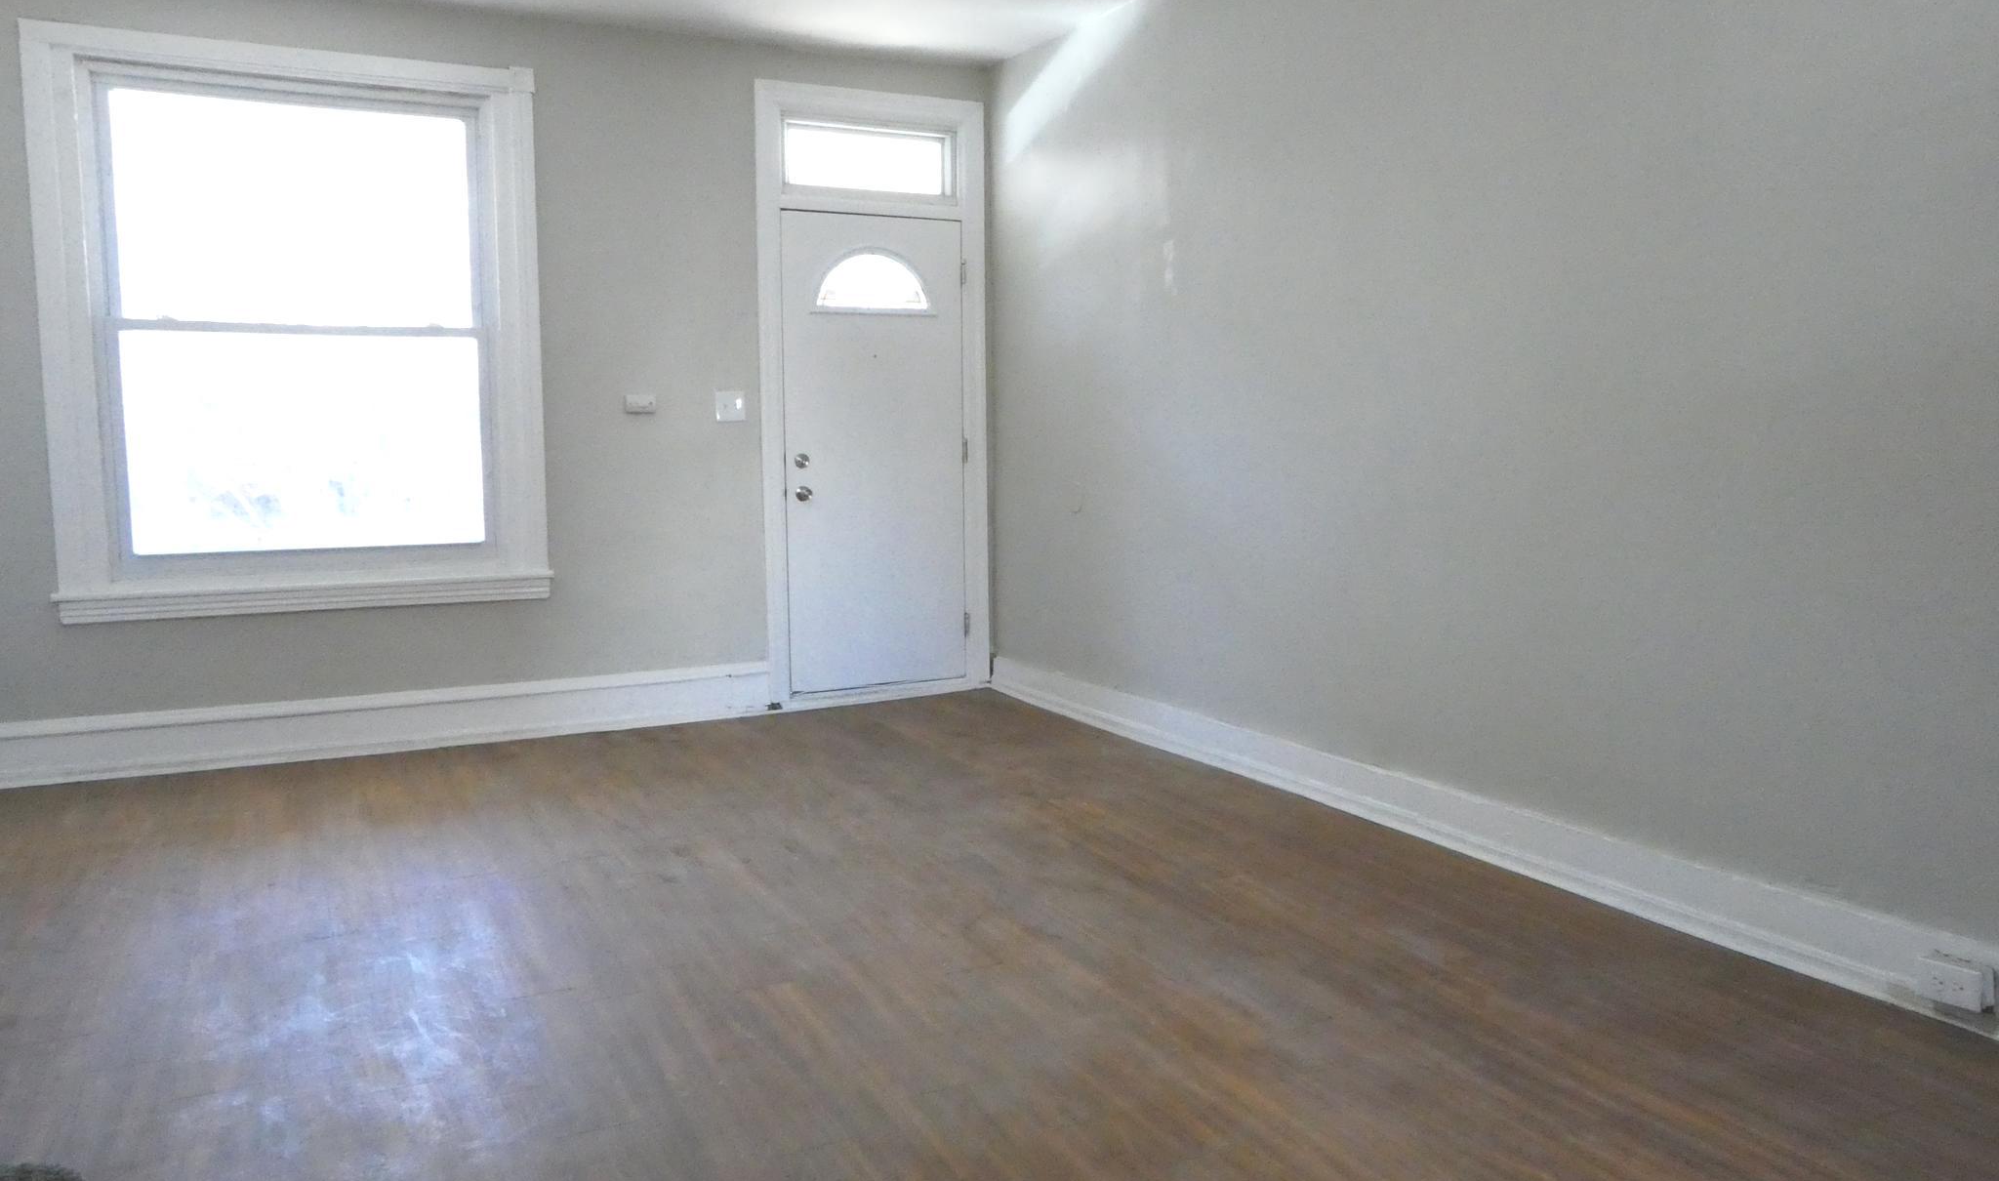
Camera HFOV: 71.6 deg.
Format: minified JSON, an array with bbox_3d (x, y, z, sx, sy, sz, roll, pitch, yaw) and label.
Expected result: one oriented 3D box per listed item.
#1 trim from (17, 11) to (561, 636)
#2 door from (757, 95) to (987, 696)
[{"bbox_3d":[-2.497,-0.933,5.012,1.619,1.991,0.120,-3,7,-26],"label":"trim"},{"bbox_3d":[-0.528,-0.809,5.996,1.029,2.601,0.120,-3,7,-26],"label":"door"}]

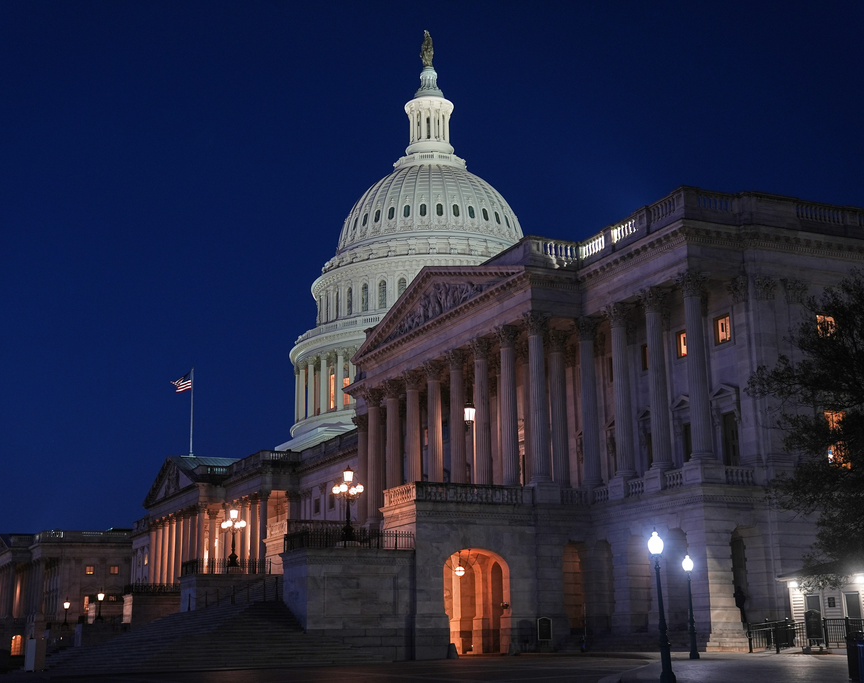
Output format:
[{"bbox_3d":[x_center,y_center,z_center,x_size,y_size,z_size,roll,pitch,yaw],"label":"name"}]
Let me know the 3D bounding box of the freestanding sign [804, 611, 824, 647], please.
[{"bbox_3d":[15.572,11.772,53.300,0.780,1.640,0.400,5,-15,-25],"label":"freestanding sign"}]

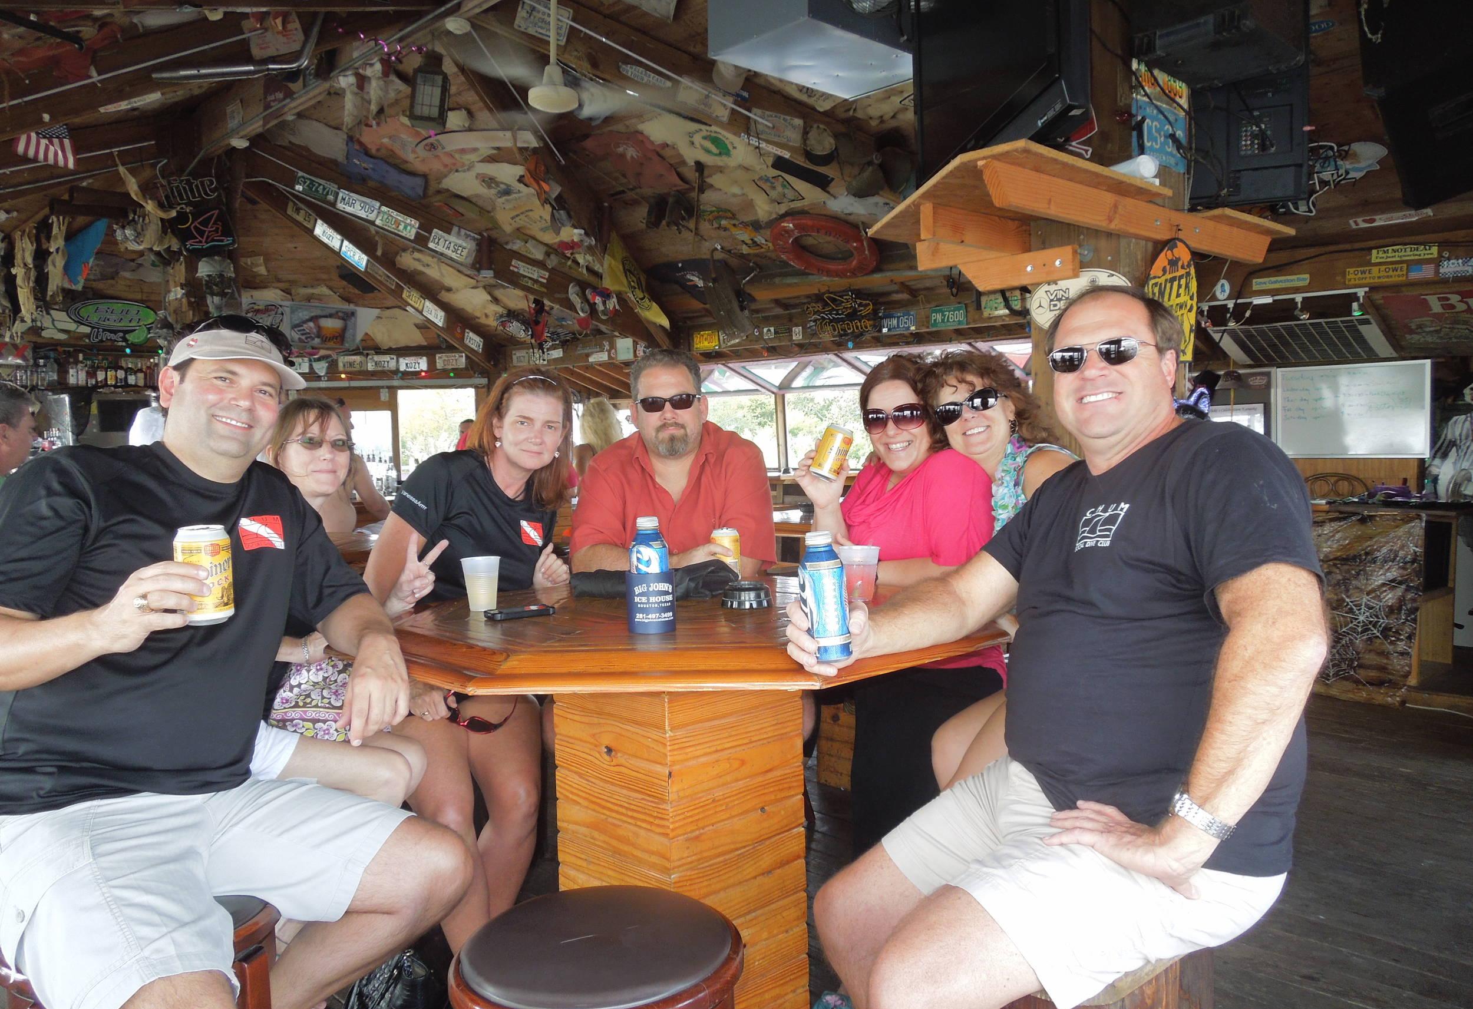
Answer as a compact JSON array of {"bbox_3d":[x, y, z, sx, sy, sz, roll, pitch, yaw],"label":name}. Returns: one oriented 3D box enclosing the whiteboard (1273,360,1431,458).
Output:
[{"bbox_3d":[4.040,-0.617,7.000,0.030,0.620,0.930,-4,5,-43],"label":"whiteboard"}]

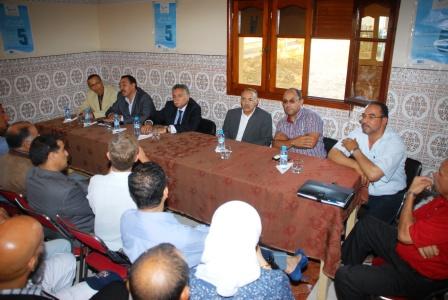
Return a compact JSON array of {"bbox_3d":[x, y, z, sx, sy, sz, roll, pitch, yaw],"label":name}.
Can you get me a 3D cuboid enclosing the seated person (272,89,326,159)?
[{"bbox_3d":[0.489,0.170,2.881,0.540,1.250,0.800,13,23,31],"label":"seated person"}]

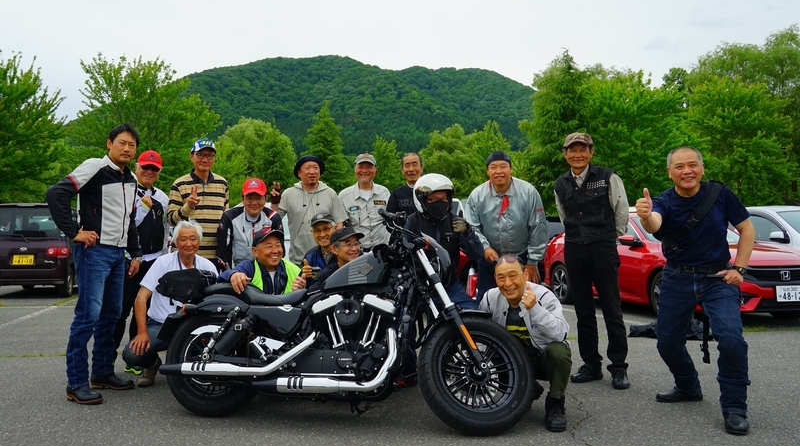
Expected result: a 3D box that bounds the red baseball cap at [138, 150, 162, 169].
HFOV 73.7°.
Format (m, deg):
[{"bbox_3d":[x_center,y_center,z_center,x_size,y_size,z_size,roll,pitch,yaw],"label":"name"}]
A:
[{"bbox_3d":[-1.806,-0.451,3.850,0.180,0.145,0.260,1,8,-36],"label":"red baseball cap"}]

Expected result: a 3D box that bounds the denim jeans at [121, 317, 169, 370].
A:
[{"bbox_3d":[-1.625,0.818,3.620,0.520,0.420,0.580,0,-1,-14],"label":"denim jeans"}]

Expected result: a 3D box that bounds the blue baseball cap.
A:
[{"bbox_3d":[-1.440,-0.566,3.920,0.175,0.120,0.250,2,3,-30],"label":"blue baseball cap"}]

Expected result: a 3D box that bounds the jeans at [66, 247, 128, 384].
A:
[{"bbox_3d":[-1.955,0.590,3.430,0.320,0.920,0.370,0,-1,23],"label":"jeans"}]

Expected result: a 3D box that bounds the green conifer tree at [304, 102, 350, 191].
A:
[{"bbox_3d":[-3.675,-2.296,27.046,2.800,7.600,2.800,0,-1,0],"label":"green conifer tree"}]

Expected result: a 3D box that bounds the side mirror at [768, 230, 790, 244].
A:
[{"bbox_3d":[5.335,0.204,7.500,0.240,0.165,0.160,0,-1,-6],"label":"side mirror"}]

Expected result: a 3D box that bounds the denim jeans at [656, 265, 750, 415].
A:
[{"bbox_3d":[1.785,0.650,3.150,0.480,0.810,0.480,0,-2,34],"label":"denim jeans"}]

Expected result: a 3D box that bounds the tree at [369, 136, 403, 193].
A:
[{"bbox_3d":[-0.539,-1.145,23.026,1.900,5.170,1.900,0,-1,0],"label":"tree"}]

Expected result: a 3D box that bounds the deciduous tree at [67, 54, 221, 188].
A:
[{"bbox_3d":[-8.192,-2.016,17.039,4.800,6.710,4.800,0,-1,0],"label":"deciduous tree"}]

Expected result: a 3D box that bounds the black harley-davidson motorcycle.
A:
[{"bbox_3d":[-0.365,0.525,2.950,2.160,1.160,0.860,0,-1,10],"label":"black harley-davidson motorcycle"}]

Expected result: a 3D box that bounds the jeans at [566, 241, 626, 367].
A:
[{"bbox_3d":[1.392,0.581,3.780,0.430,0.920,0.280,0,-1,24],"label":"jeans"}]

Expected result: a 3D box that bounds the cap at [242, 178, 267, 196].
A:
[{"bbox_3d":[-1.028,-0.252,3.780,0.178,0.140,0.260,0,9,-12],"label":"cap"}]

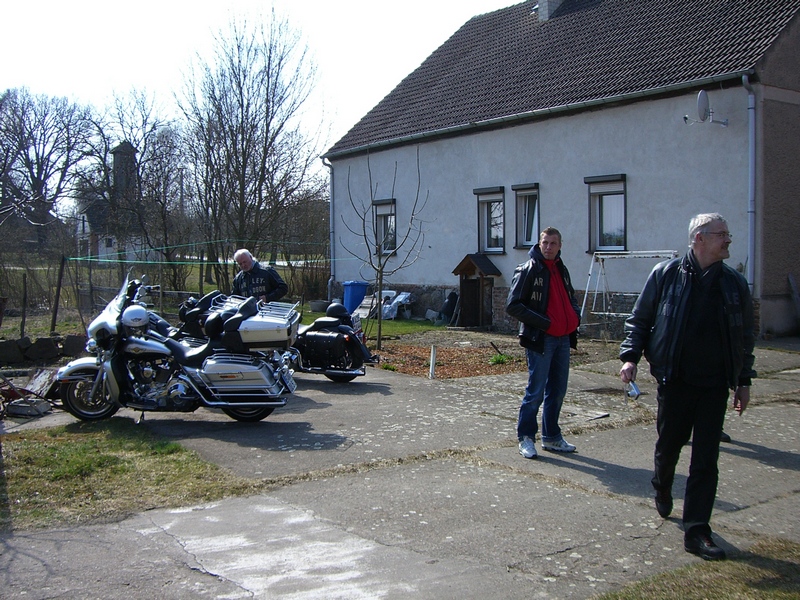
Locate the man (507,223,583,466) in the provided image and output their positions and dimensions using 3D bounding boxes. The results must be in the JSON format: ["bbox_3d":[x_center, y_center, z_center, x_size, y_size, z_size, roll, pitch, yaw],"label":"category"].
[{"bbox_3d":[1.163,0.323,7.141,0.530,1.830,0.420,-1,3,-25],"label":"man"}]

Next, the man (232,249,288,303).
[{"bbox_3d":[-1.668,0.234,10.520,0.620,1.710,0.450,1,3,18],"label":"man"}]

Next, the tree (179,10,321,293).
[{"bbox_3d":[-5.411,-5.098,31.807,5.000,9.700,5.000,0,3,0],"label":"tree"}]

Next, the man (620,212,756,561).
[{"bbox_3d":[1.590,0.422,4.863,0.680,1.830,0.580,0,3,-3],"label":"man"}]

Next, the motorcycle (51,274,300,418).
[{"bbox_3d":[-2.172,0.460,8.678,2.450,1.420,0.920,0,3,7],"label":"motorcycle"}]

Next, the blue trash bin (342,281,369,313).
[{"bbox_3d":[-1.216,-0.002,24.023,0.580,1.000,0.500,-2,3,-35],"label":"blue trash bin"}]

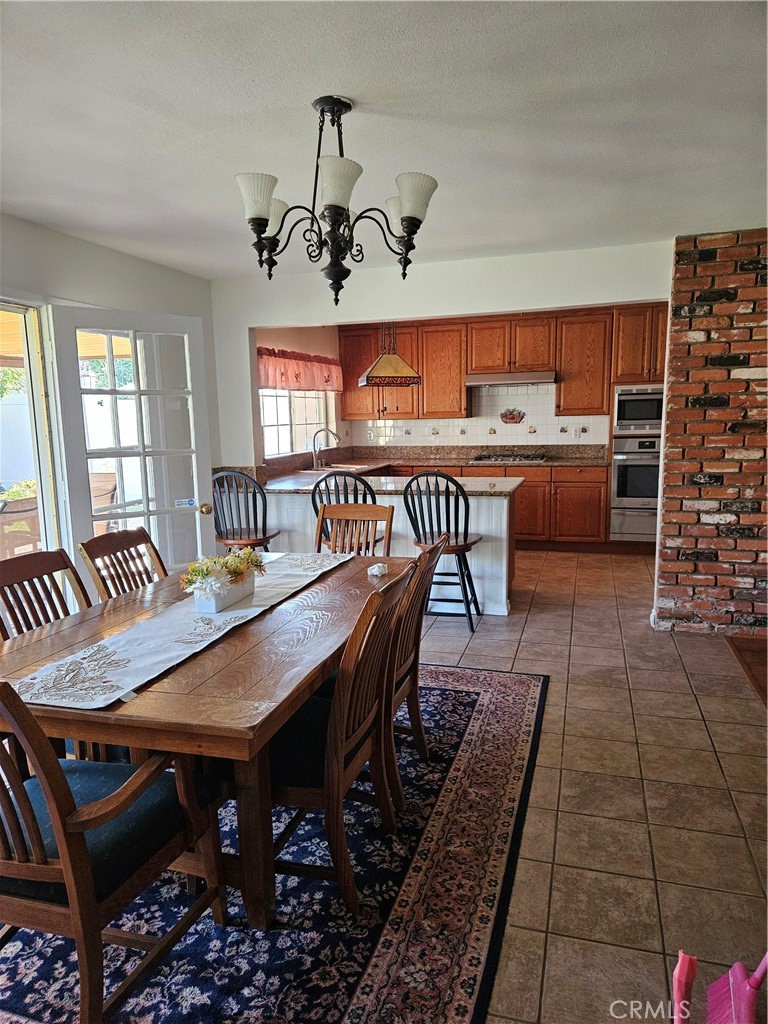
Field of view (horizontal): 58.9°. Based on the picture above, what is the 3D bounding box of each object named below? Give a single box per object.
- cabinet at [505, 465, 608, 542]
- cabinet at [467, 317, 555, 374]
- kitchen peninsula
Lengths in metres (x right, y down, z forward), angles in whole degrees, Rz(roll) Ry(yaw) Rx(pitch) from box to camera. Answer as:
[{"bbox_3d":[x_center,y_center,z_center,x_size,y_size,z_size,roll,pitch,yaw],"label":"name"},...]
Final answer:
[{"bbox_3d":[1.812,-0.108,7.122,1.002,0.782,0.629,1,9,17],"label":"cabinet"},{"bbox_3d":[1.383,-1.774,7.322,0.916,0.578,0.335,1,9,17],"label":"cabinet"},{"bbox_3d":[0.096,0.225,5.596,2.000,0.925,0.953,1,9,17],"label":"kitchen peninsula"}]

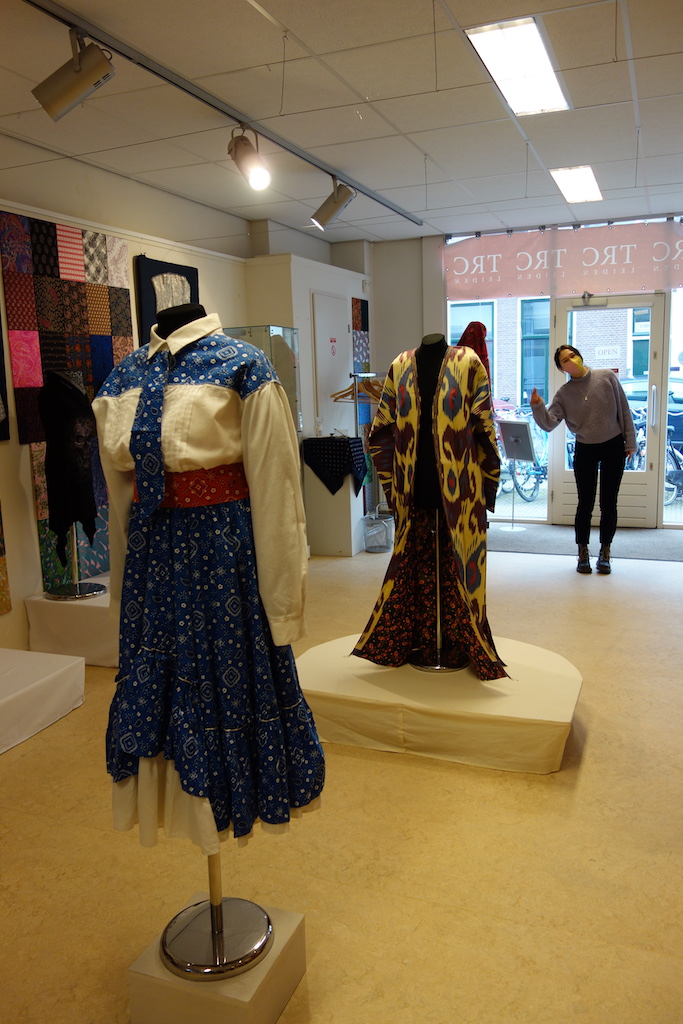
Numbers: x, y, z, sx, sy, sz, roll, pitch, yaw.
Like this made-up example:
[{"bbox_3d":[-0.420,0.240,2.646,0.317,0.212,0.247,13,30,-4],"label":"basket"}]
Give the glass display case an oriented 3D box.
[{"bbox_3d":[-0.629,-0.450,6.110,0.520,1.860,0.485,2,11,22],"label":"glass display case"}]

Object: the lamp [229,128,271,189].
[{"bbox_3d":[-0.443,-1.758,3.929,0.140,0.200,0.290,-9,52,-34],"label":"lamp"}]

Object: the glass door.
[{"bbox_3d":[2.443,-0.900,7.358,0.950,2.130,0.080,2,11,22],"label":"glass door"}]

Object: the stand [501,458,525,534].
[{"bbox_3d":[1.553,-0.192,7.194,0.250,0.710,0.250,7,12,40],"label":"stand"}]

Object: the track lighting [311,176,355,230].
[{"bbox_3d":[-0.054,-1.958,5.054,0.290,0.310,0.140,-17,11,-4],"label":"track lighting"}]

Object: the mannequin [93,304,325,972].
[{"bbox_3d":[-0.289,0.280,1.685,0.480,1.390,0.410,2,10,22],"label":"mannequin"}]

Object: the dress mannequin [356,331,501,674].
[{"bbox_3d":[0.359,-0.018,3.212,0.640,1.360,0.400,2,10,22],"label":"dress mannequin"}]

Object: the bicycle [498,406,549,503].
[{"bbox_3d":[2.458,-0.746,9.690,0.580,1.080,1.750,7,13,42],"label":"bicycle"}]

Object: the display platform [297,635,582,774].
[{"bbox_3d":[0.432,0.788,3.629,1.290,0.205,0.950,2,11,22],"label":"display platform"}]

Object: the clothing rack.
[{"bbox_3d":[0.395,-0.510,7.283,0.460,1.510,1.000,4,12,32],"label":"clothing rack"}]

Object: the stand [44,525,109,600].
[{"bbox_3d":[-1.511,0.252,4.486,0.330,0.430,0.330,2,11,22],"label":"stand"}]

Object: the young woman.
[{"bbox_3d":[1.699,-0.373,5.634,0.700,1.575,0.400,2,10,19],"label":"young woman"}]

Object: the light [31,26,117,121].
[{"bbox_3d":[-0.969,-1.554,2.811,0.290,0.220,0.140,-32,10,2],"label":"light"}]

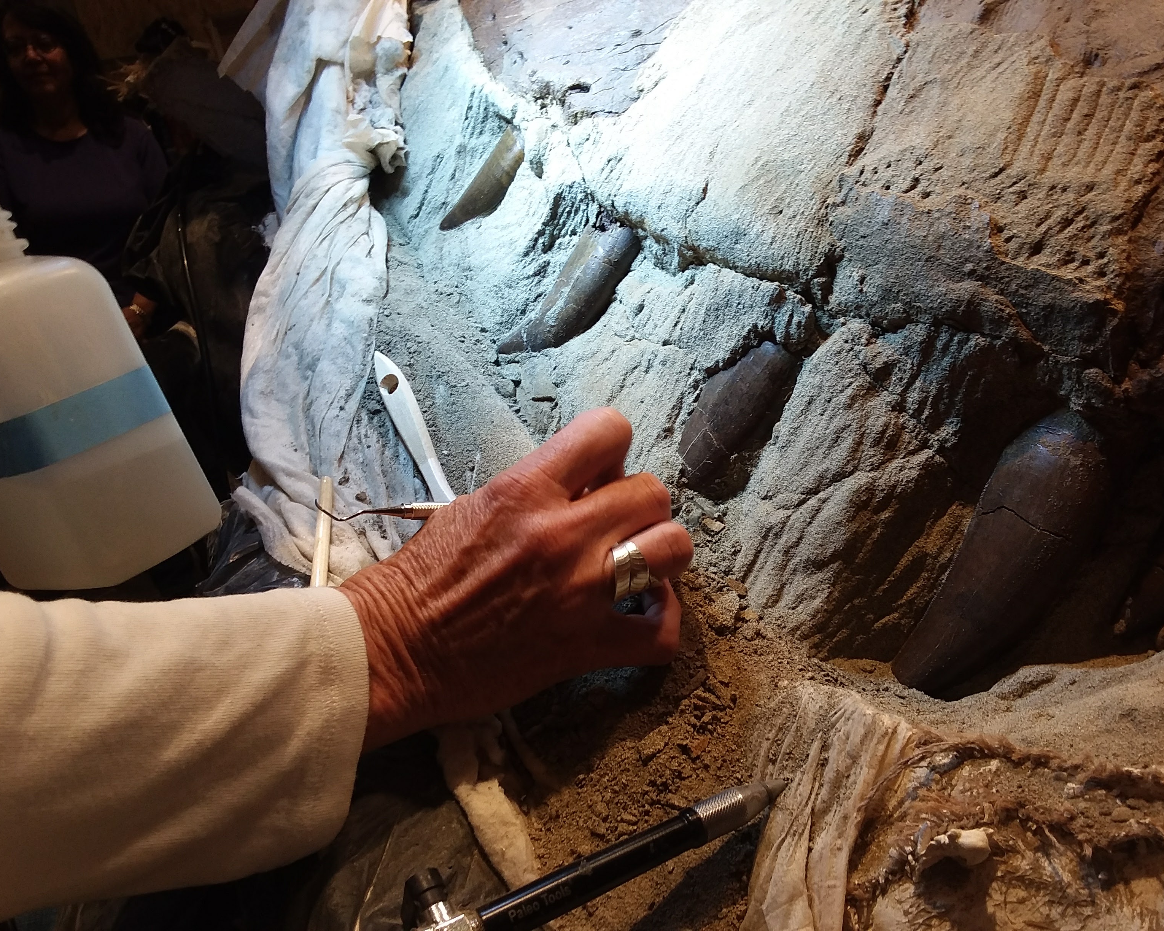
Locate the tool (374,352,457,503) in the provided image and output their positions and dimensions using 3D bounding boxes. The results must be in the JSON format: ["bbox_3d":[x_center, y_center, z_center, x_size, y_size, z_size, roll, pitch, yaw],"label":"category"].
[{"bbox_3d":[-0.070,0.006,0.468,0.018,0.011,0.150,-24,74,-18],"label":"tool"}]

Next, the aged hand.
[{"bbox_3d":[-0.024,0.049,0.408,0.150,0.100,0.080,-25,-7,-10],"label":"aged hand"}]

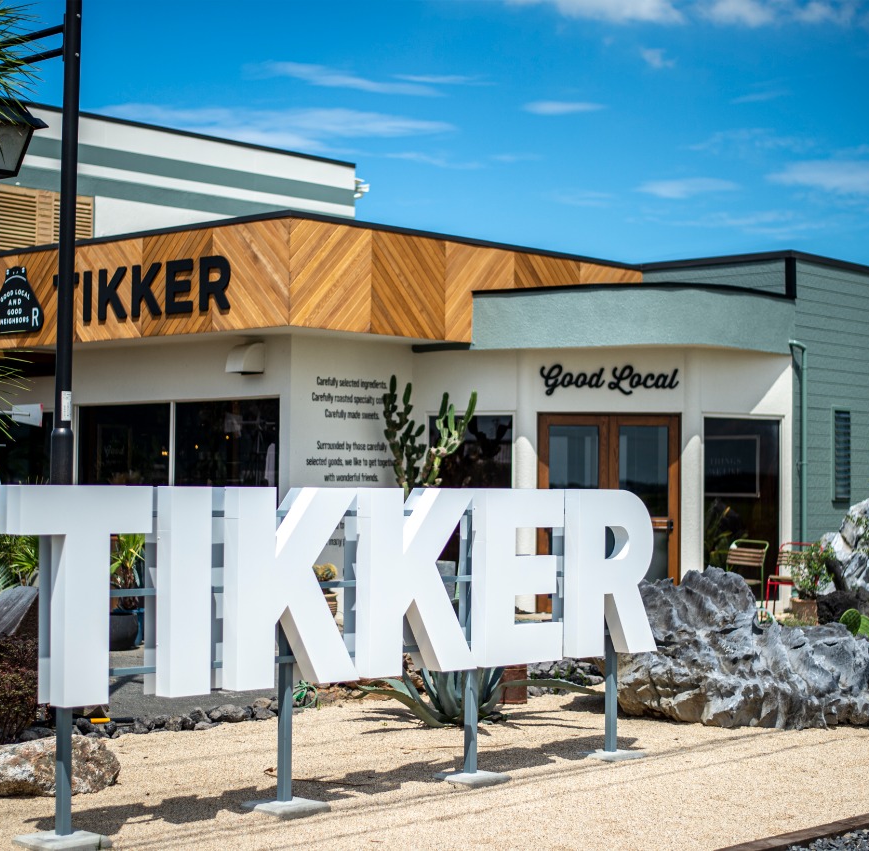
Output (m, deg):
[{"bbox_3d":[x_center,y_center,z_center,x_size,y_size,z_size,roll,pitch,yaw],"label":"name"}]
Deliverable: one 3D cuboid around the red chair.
[{"bbox_3d":[3.883,1.682,19.200,0.460,0.790,0.520,0,-2,29],"label":"red chair"}]

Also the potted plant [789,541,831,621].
[{"bbox_3d":[3.833,1.608,18.050,0.440,0.860,0.440,0,-2,12],"label":"potted plant"}]

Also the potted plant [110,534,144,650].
[{"bbox_3d":[-2.780,1.371,15.661,0.680,1.220,0.680,0,-2,0],"label":"potted plant"}]

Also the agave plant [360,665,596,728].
[{"bbox_3d":[0.258,1.618,11.451,1.550,0.570,1.400,0,-2,0],"label":"agave plant"}]

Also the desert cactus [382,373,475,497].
[{"bbox_3d":[-0.061,0.687,17.900,0.950,2.340,0.750,1,-2,0],"label":"desert cactus"}]

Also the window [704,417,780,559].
[{"bbox_3d":[3.364,0.925,19.390,1.080,2.015,0.100,2,-2,-32],"label":"window"}]

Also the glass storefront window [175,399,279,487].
[{"bbox_3d":[-2.255,0.786,19.150,0.100,2.120,1.720,2,-3,-44],"label":"glass storefront window"}]

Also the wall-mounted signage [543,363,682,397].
[{"bbox_3d":[1.903,-0.488,19.249,1.520,0.350,0.050,1,-2,-4],"label":"wall-mounted signage"}]

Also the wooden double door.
[{"bbox_3d":[1.894,0.962,19.309,1.551,2.185,0.120,1,-2,-4],"label":"wooden double door"}]

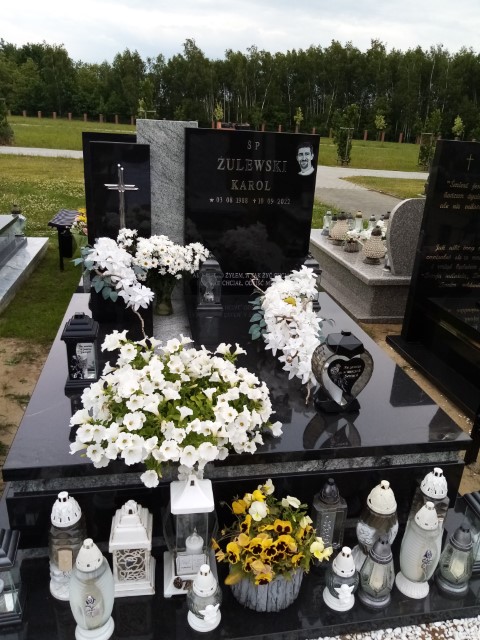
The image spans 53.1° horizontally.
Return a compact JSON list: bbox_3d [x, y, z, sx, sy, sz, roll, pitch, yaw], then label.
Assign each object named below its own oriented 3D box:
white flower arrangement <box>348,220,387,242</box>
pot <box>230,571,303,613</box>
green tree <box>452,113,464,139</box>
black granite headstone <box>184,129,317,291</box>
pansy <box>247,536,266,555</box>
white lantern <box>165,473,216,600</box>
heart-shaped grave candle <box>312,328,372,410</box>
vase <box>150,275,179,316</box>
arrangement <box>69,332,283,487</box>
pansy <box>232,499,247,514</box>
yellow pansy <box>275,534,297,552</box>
[{"bbox_3d":[1.342,-0.932,5.060,0.390,0.230,0.260,3,22,0],"label":"white flower arrangement"},{"bbox_3d":[0.078,0.774,1.492,0.225,0.145,0.225,3,22,-1],"label":"pot"},{"bbox_3d":[18.833,-16.226,41.822,1.020,3.037,1.020,-1,23,-10],"label":"green tree"},{"bbox_3d":[0.051,-0.622,2.914,0.773,0.967,0.075,-1,23,-11],"label":"black granite headstone"},{"bbox_3d":[0.046,0.629,1.342,0.055,0.052,0.025,5,-3,3],"label":"pansy"},{"bbox_3d":[-0.157,0.645,1.492,0.158,0.393,0.158,0,23,-8],"label":"white lantern"},{"bbox_3d":[0.390,0.197,1.843,0.224,0.316,0.143,4,22,1],"label":"heart-shaped grave candle"},{"bbox_3d":[-0.460,-0.164,2.927,0.160,0.245,0.160,-1,23,-11],"label":"vase"},{"bbox_3d":[-0.211,0.264,1.635,0.663,0.377,0.530,-1,23,-10],"label":"arrangement"},{"bbox_3d":[-0.002,0.570,1.468,0.027,0.047,0.045,4,17,-40],"label":"pansy"},{"bbox_3d":[0.133,0.652,1.403,0.056,0.051,0.025,3,-3,-1],"label":"yellow pansy"}]

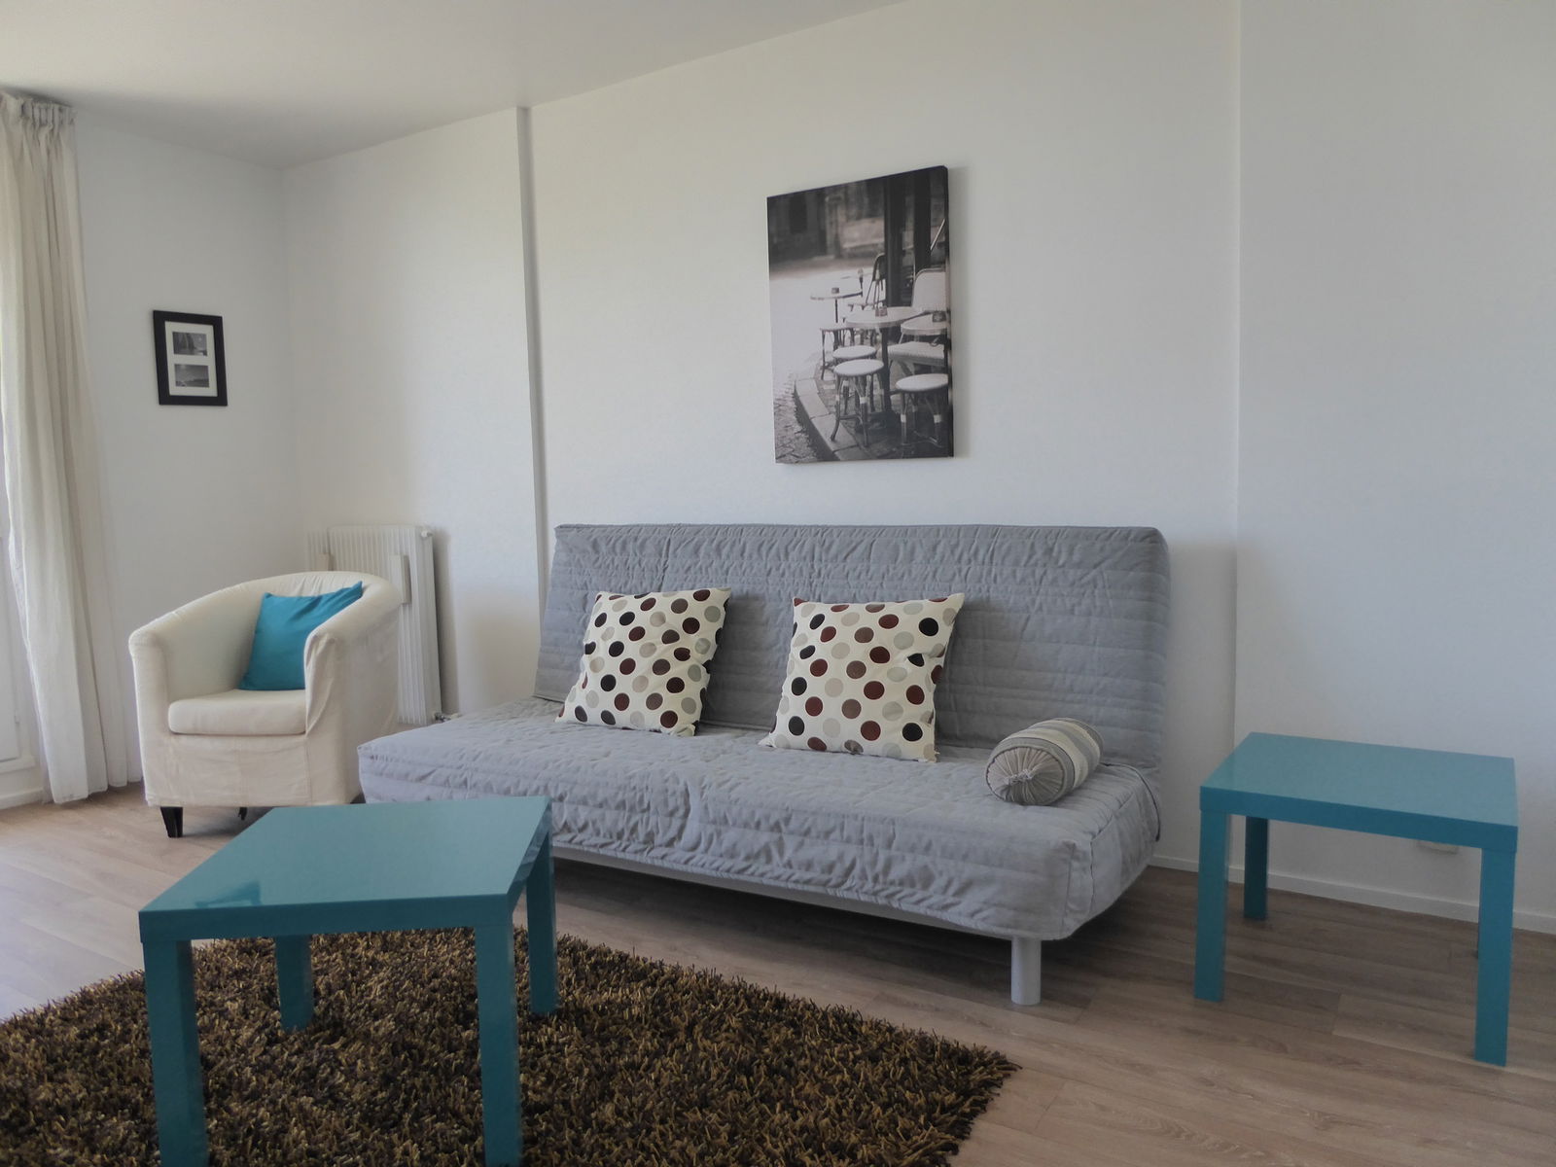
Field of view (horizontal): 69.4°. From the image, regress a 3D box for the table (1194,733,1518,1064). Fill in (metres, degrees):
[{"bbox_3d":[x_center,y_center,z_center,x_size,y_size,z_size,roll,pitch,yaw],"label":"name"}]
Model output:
[{"bbox_3d":[1.256,0.629,2.425,0.550,0.450,0.550,2,6,33],"label":"table"}]

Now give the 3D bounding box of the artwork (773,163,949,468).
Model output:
[{"bbox_3d":[0.239,-0.793,3.437,0.610,0.835,0.030,2,6,32],"label":"artwork"}]

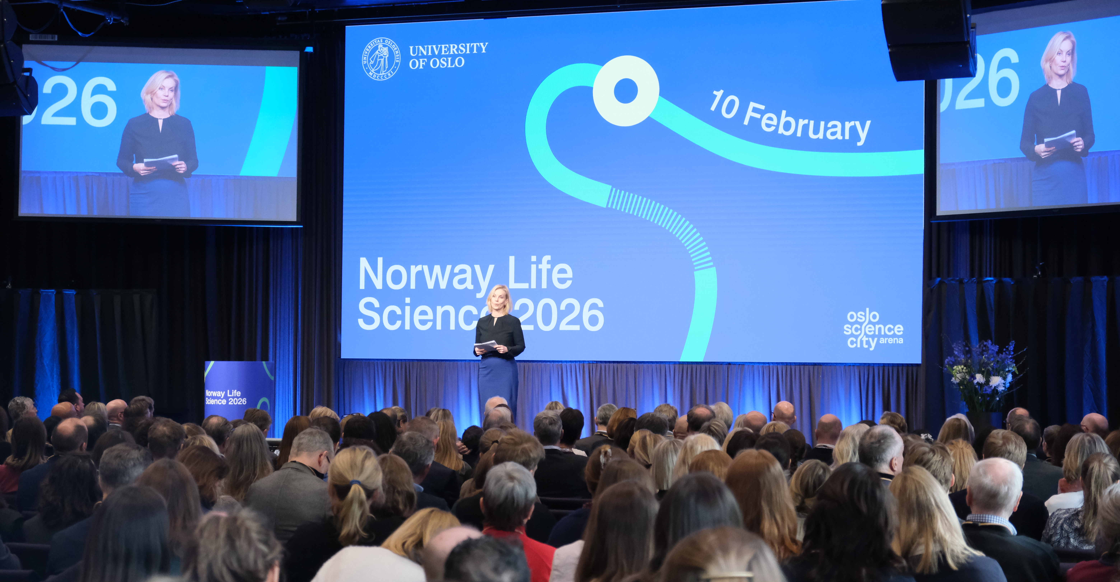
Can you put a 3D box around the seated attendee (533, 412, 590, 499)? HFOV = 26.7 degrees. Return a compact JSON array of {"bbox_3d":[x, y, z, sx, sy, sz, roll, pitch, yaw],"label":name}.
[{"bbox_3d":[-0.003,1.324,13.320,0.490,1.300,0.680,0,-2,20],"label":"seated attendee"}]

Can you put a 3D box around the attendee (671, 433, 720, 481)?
[{"bbox_3d":[0.733,1.313,11.384,0.480,1.255,0.800,0,-2,20],"label":"attendee"}]

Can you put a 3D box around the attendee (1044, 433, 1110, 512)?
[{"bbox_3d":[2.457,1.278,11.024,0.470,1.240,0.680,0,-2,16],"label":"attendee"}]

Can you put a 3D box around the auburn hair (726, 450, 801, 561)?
[{"bbox_3d":[0.690,0.732,8.050,0.245,0.385,0.250,0,-2,12],"label":"auburn hair"}]

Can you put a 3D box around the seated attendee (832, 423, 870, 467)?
[{"bbox_3d":[1.550,1.321,11.984,0.480,1.303,0.800,0,-2,20],"label":"seated attendee"}]

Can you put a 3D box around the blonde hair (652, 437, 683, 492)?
[{"bbox_3d":[0.509,0.803,10.950,0.190,0.250,0.220,0,-2,12],"label":"blonde hair"}]

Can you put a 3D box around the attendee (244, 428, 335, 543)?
[{"bbox_3d":[-0.968,1.209,9.684,0.520,1.302,0.820,0,-2,20],"label":"attendee"}]

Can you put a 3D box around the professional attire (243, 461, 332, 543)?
[{"bbox_3d":[-0.981,0.981,9.363,0.500,0.620,0.380,0,-2,24],"label":"professional attire"}]

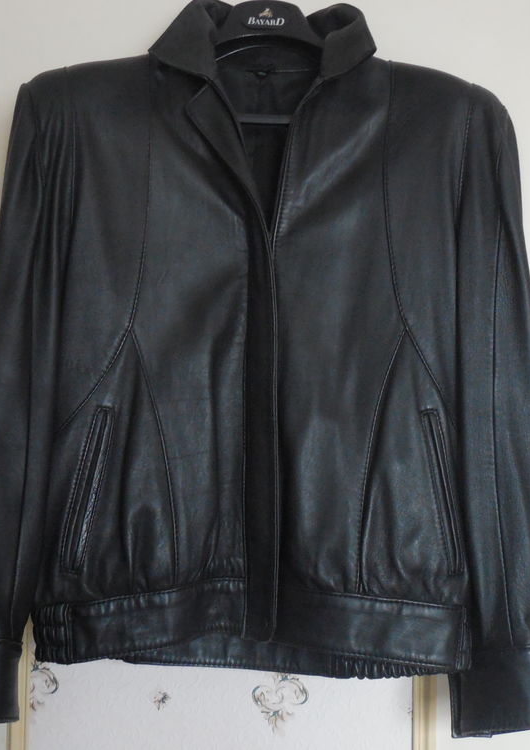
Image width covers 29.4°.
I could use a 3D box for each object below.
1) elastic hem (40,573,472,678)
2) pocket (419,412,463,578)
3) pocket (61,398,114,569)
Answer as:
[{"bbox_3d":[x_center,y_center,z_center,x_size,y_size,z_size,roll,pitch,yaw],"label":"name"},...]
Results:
[{"bbox_3d":[-0.014,0.264,1.055,0.450,0.112,0.115,1,-3,-3],"label":"elastic hem"},{"bbox_3d":[0.181,0.120,1.040,0.028,0.168,0.020,-9,-2,-18],"label":"pocket"},{"bbox_3d":[-0.180,0.116,1.025,0.031,0.168,0.020,11,-2,9],"label":"pocket"}]

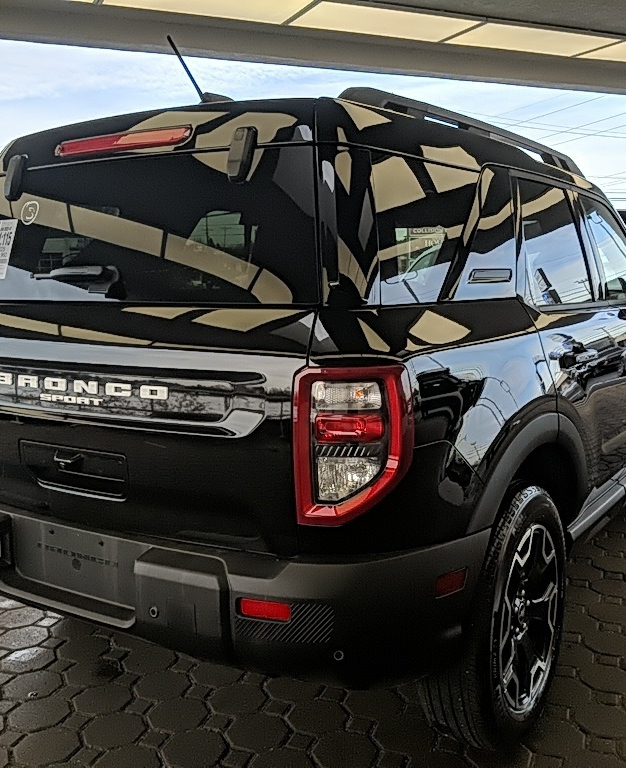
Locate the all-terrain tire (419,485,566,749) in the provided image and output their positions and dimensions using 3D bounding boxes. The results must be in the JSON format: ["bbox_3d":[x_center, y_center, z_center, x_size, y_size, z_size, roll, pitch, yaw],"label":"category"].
[{"bbox_3d":[0.538,0.656,2.234,0.230,0.720,0.720,4,8,33],"label":"all-terrain tire"}]

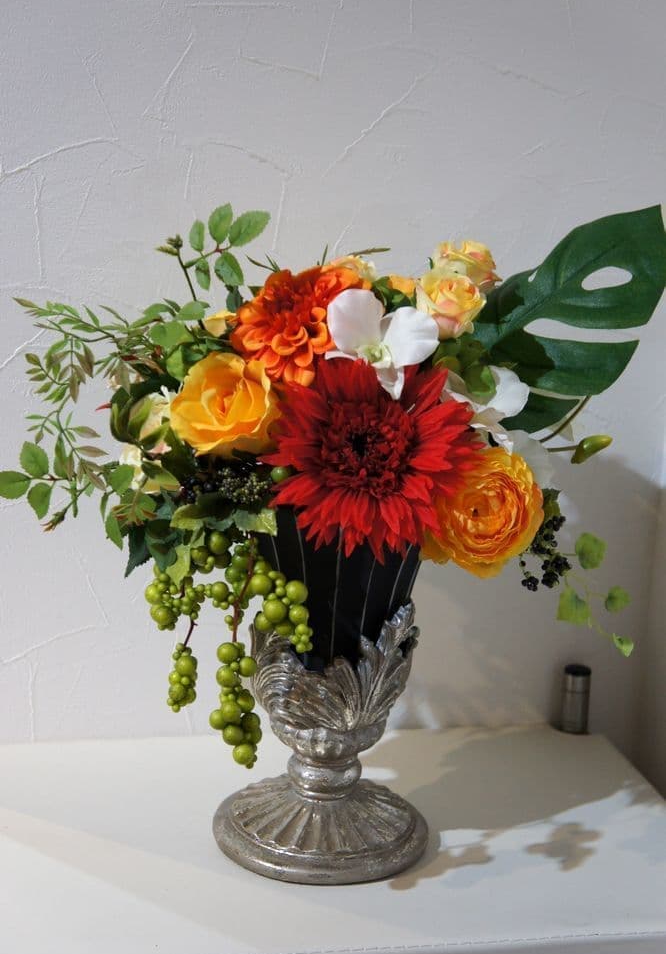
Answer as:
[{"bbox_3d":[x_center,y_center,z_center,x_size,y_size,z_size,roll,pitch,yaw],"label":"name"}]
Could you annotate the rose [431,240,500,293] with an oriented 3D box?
[{"bbox_3d":[0.080,-0.126,1.020,0.042,0.038,0.037,-3,54,-21],"label":"rose"}]

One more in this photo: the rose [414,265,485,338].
[{"bbox_3d":[0.070,-0.103,0.993,0.041,0.040,0.040,1,60,-6],"label":"rose"}]

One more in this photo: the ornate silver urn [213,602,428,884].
[{"bbox_3d":[-0.004,0.153,1.067,0.138,0.163,0.138,3,16,0],"label":"ornate silver urn"}]

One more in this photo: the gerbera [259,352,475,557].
[{"bbox_3d":[0.023,-0.010,0.950,0.122,0.116,0.045,4,-4,3],"label":"gerbera"}]

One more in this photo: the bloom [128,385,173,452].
[{"bbox_3d":[-0.107,-0.033,1.000,0.034,0.042,0.034,11,-7,26],"label":"bloom"}]

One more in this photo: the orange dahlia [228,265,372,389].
[{"bbox_3d":[-0.020,-0.085,0.968,0.077,0.068,0.048,8,-28,18],"label":"orange dahlia"}]

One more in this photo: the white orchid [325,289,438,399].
[{"bbox_3d":[0.027,-0.073,0.940,0.063,0.061,0.030,3,-6,0],"label":"white orchid"}]

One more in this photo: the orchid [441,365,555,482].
[{"bbox_3d":[0.094,-0.030,0.983,0.065,0.068,0.038,-7,-8,-32],"label":"orchid"}]

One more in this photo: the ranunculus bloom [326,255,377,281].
[{"bbox_3d":[0.011,-0.119,1.012,0.041,0.036,0.036,4,53,3],"label":"ranunculus bloom"}]

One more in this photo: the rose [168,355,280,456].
[{"bbox_3d":[-0.061,-0.041,0.960,0.060,0.058,0.046,7,-10,13],"label":"rose"}]

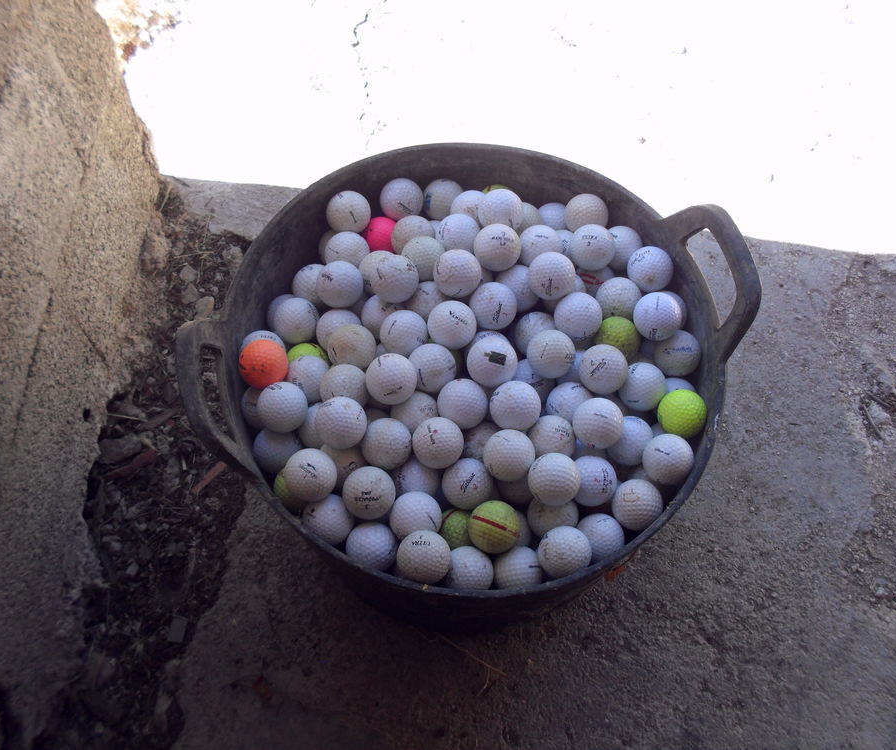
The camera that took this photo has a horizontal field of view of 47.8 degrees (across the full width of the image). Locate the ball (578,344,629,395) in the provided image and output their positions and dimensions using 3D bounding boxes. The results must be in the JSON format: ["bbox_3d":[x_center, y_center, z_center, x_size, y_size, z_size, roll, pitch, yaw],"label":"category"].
[{"bbox_3d":[0.135,-0.005,0.878,0.043,0.043,0.043,1,64,-2],"label":"ball"}]

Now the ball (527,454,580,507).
[{"bbox_3d":[0.087,0.086,0.829,0.043,0.043,0.043,2,64,-4],"label":"ball"}]

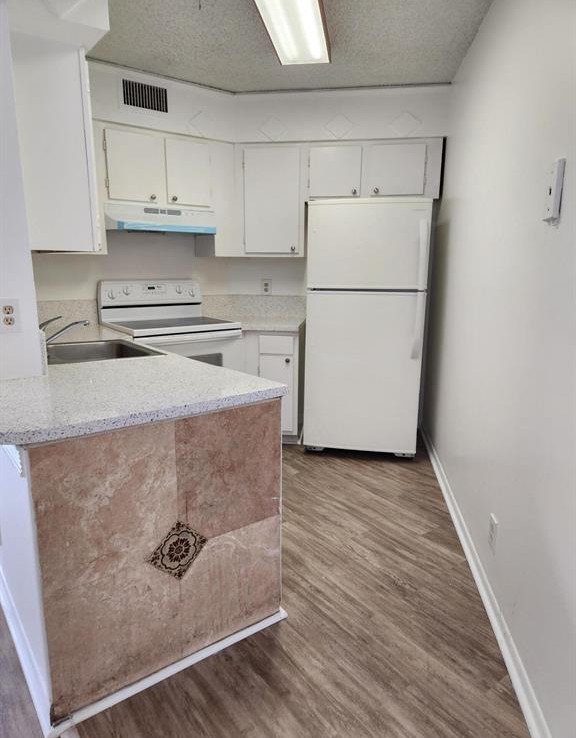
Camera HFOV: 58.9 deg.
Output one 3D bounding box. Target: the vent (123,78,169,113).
[{"bbox_3d":[-0.875,-1.683,3.156,0.295,0.150,0.030,-8,14,-36],"label":"vent"}]

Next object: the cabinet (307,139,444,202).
[{"bbox_3d":[0.602,-1.389,3.636,0.910,0.387,0.340,2,12,8],"label":"cabinet"}]

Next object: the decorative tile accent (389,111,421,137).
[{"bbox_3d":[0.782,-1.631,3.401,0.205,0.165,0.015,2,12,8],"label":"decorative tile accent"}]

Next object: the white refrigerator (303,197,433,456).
[{"bbox_3d":[0.569,-0.290,3.714,0.770,1.705,0.710,3,11,11],"label":"white refrigerator"}]

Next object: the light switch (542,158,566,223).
[{"bbox_3d":[0.736,-0.490,1.409,0.022,0.148,0.072,2,12,8],"label":"light switch"}]

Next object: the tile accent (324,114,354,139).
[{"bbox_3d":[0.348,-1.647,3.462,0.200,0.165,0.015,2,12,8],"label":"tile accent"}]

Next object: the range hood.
[{"bbox_3d":[-0.873,-0.985,3.420,0.755,0.160,0.450,-8,14,-36],"label":"range hood"}]

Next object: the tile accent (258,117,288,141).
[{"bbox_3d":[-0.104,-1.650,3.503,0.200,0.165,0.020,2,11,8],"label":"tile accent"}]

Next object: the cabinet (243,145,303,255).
[{"bbox_3d":[-0.084,-1.212,3.750,0.440,0.765,0.330,2,11,8],"label":"cabinet"}]

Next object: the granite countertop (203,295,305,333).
[{"bbox_3d":[-0.288,-0.428,3.861,0.780,0.210,0.620,2,11,8],"label":"granite countertop"}]

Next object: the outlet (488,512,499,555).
[{"bbox_3d":[0.772,0.619,1.921,0.012,0.122,0.078,2,12,8],"label":"outlet"}]

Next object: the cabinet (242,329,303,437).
[{"bbox_3d":[-0.081,0.058,3.894,0.410,0.770,0.600,2,12,8],"label":"cabinet"}]

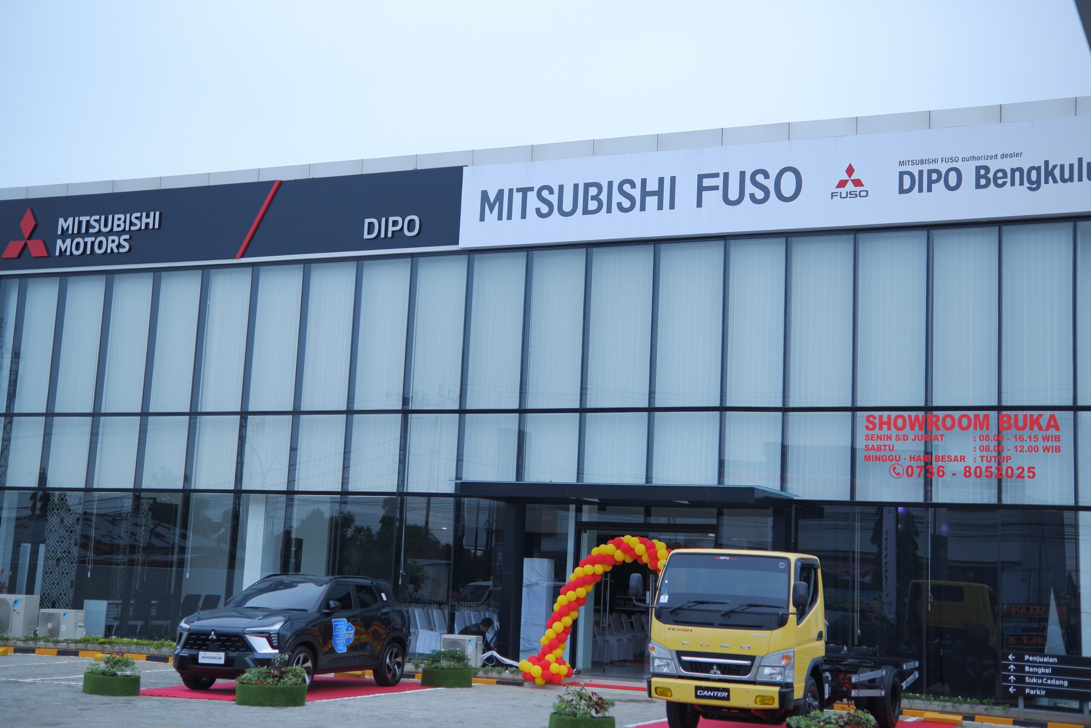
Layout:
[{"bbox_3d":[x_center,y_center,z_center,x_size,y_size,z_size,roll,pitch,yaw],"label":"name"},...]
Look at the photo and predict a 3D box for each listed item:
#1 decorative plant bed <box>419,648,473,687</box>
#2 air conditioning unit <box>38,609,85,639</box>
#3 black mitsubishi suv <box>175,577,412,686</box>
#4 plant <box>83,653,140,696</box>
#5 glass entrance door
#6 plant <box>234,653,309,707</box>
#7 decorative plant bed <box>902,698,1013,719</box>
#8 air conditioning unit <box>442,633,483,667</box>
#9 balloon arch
[{"bbox_3d":[-1.559,4.792,24.000,0.840,0.590,0.840,3,-9,0],"label":"decorative plant bed"},{"bbox_3d":[-9.507,5.131,29.730,0.850,0.620,0.320,-1,-10,23],"label":"air conditioning unit"},{"bbox_3d":[-3.675,3.980,22.650,1.840,1.660,4.390,-1,-10,23],"label":"black mitsubishi suv"},{"bbox_3d":[-5.876,4.186,20.500,0.750,0.540,0.750,-1,-10,23],"label":"plant"},{"bbox_3d":[1.723,4.040,25.810,2.500,2.450,0.140,-1,-10,23],"label":"glass entrance door"},{"bbox_3d":[-3.432,3.956,19.061,0.870,0.620,0.870,4,-9,-9],"label":"plant"},{"bbox_3d":[6.010,5.101,22.515,1.800,0.340,0.500,-1,-10,23],"label":"decorative plant bed"},{"bbox_3d":[-1.453,4.997,26.311,0.670,0.560,0.290,-1,-10,23],"label":"air conditioning unit"},{"bbox_3d":[1.380,4.076,24.791,3.800,2.450,0.600,-1,-10,23],"label":"balloon arch"}]

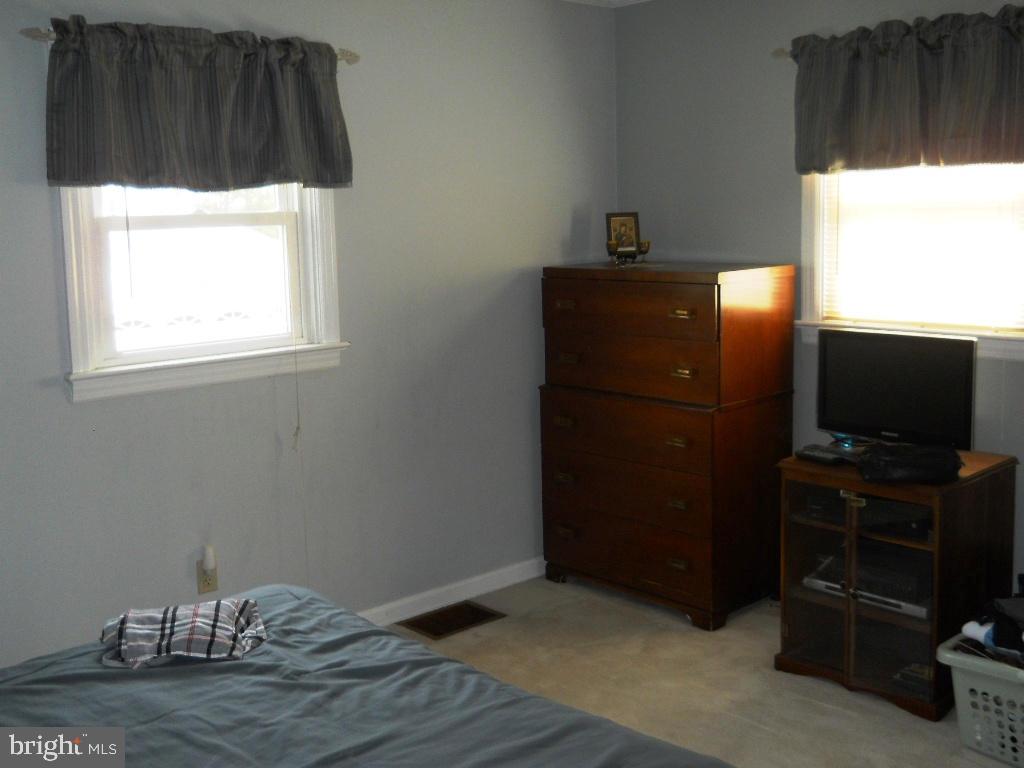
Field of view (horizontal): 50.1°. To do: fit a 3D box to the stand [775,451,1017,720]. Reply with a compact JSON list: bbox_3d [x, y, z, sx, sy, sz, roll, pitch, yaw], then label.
[{"bbox_3d":[1.280,0.607,3.663,0.563,0.724,0.546,8,13,44],"label":"stand"}]

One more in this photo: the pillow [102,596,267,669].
[{"bbox_3d":[-0.749,0.577,2.556,0.360,0.082,0.190,-1,9,0],"label":"pillow"}]

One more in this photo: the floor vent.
[{"bbox_3d":[-0.235,0.911,4.253,0.345,0.015,0.243,-9,12,-41],"label":"floor vent"}]

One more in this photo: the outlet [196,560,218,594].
[{"bbox_3d":[-1.021,0.651,3.681,0.070,0.112,0.010,-9,12,-41],"label":"outlet"}]

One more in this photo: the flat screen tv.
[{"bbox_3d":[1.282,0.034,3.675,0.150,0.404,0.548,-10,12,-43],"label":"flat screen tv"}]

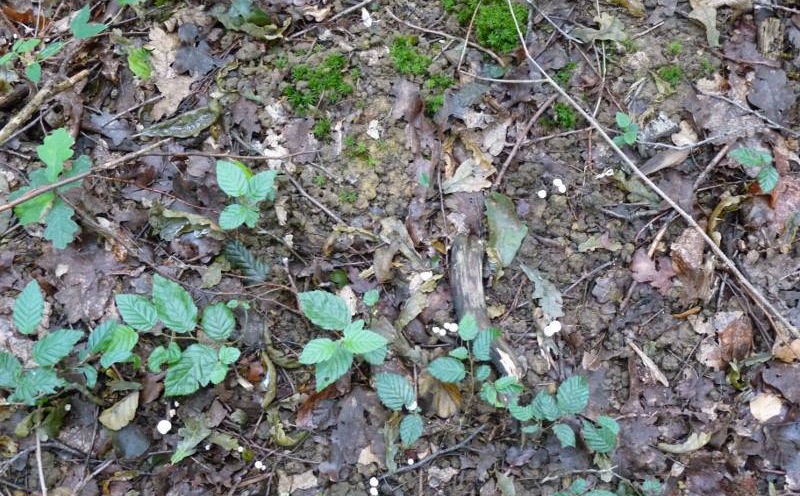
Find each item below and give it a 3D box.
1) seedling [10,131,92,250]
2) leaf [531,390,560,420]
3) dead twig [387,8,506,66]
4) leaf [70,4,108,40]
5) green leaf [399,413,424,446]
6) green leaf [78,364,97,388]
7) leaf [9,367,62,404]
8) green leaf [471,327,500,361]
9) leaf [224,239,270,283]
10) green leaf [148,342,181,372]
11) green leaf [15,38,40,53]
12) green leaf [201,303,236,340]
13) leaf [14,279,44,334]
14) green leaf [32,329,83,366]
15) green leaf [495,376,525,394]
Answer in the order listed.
[{"bbox_3d":[-0.375,-0.064,1.196,0.085,0.060,0.115,0,53,0],"label":"seedling"},{"bbox_3d":[0.139,0.151,1.061,0.029,0.012,0.031,-2,57,-1],"label":"leaf"},{"bbox_3d":[0.060,-0.281,1.468,0.185,0.014,0.022,29,62,18],"label":"dead twig"},{"bbox_3d":[-0.395,-0.285,1.414,0.046,0.022,0.054,25,60,15],"label":"leaf"},{"bbox_3d":[0.012,0.183,1.127,0.023,0.010,0.033,10,64,5],"label":"green leaf"},{"bbox_3d":[-0.305,0.125,1.081,0.018,0.013,0.026,-32,63,-19],"label":"green leaf"},{"bbox_3d":[-0.402,0.152,1.223,0.059,0.016,0.040,-5,64,-3],"label":"leaf"},{"bbox_3d":[0.085,0.094,1.088,0.024,0.012,0.040,23,60,14],"label":"green leaf"},{"bbox_3d":[-0.170,0.014,1.227,0.029,0.010,0.069,-40,70,-17],"label":"leaf"},{"bbox_3d":[-0.232,0.108,1.092,0.030,0.013,0.034,24,60,15],"label":"green leaf"},{"bbox_3d":[-0.468,-0.254,1.393,0.021,0.009,0.037,30,52,27],"label":"green leaf"},{"bbox_3d":[-0.189,0.077,1.157,0.035,0.012,0.041,-8,64,-4],"label":"green leaf"},{"bbox_3d":[-0.378,0.060,1.131,0.029,0.012,0.065,-2,57,-2],"label":"leaf"},{"bbox_3d":[-0.380,0.110,1.231,0.057,0.014,0.037,-34,68,-16],"label":"green leaf"},{"bbox_3d":[0.107,0.134,1.082,0.029,0.013,0.019,9,58,6],"label":"green leaf"}]

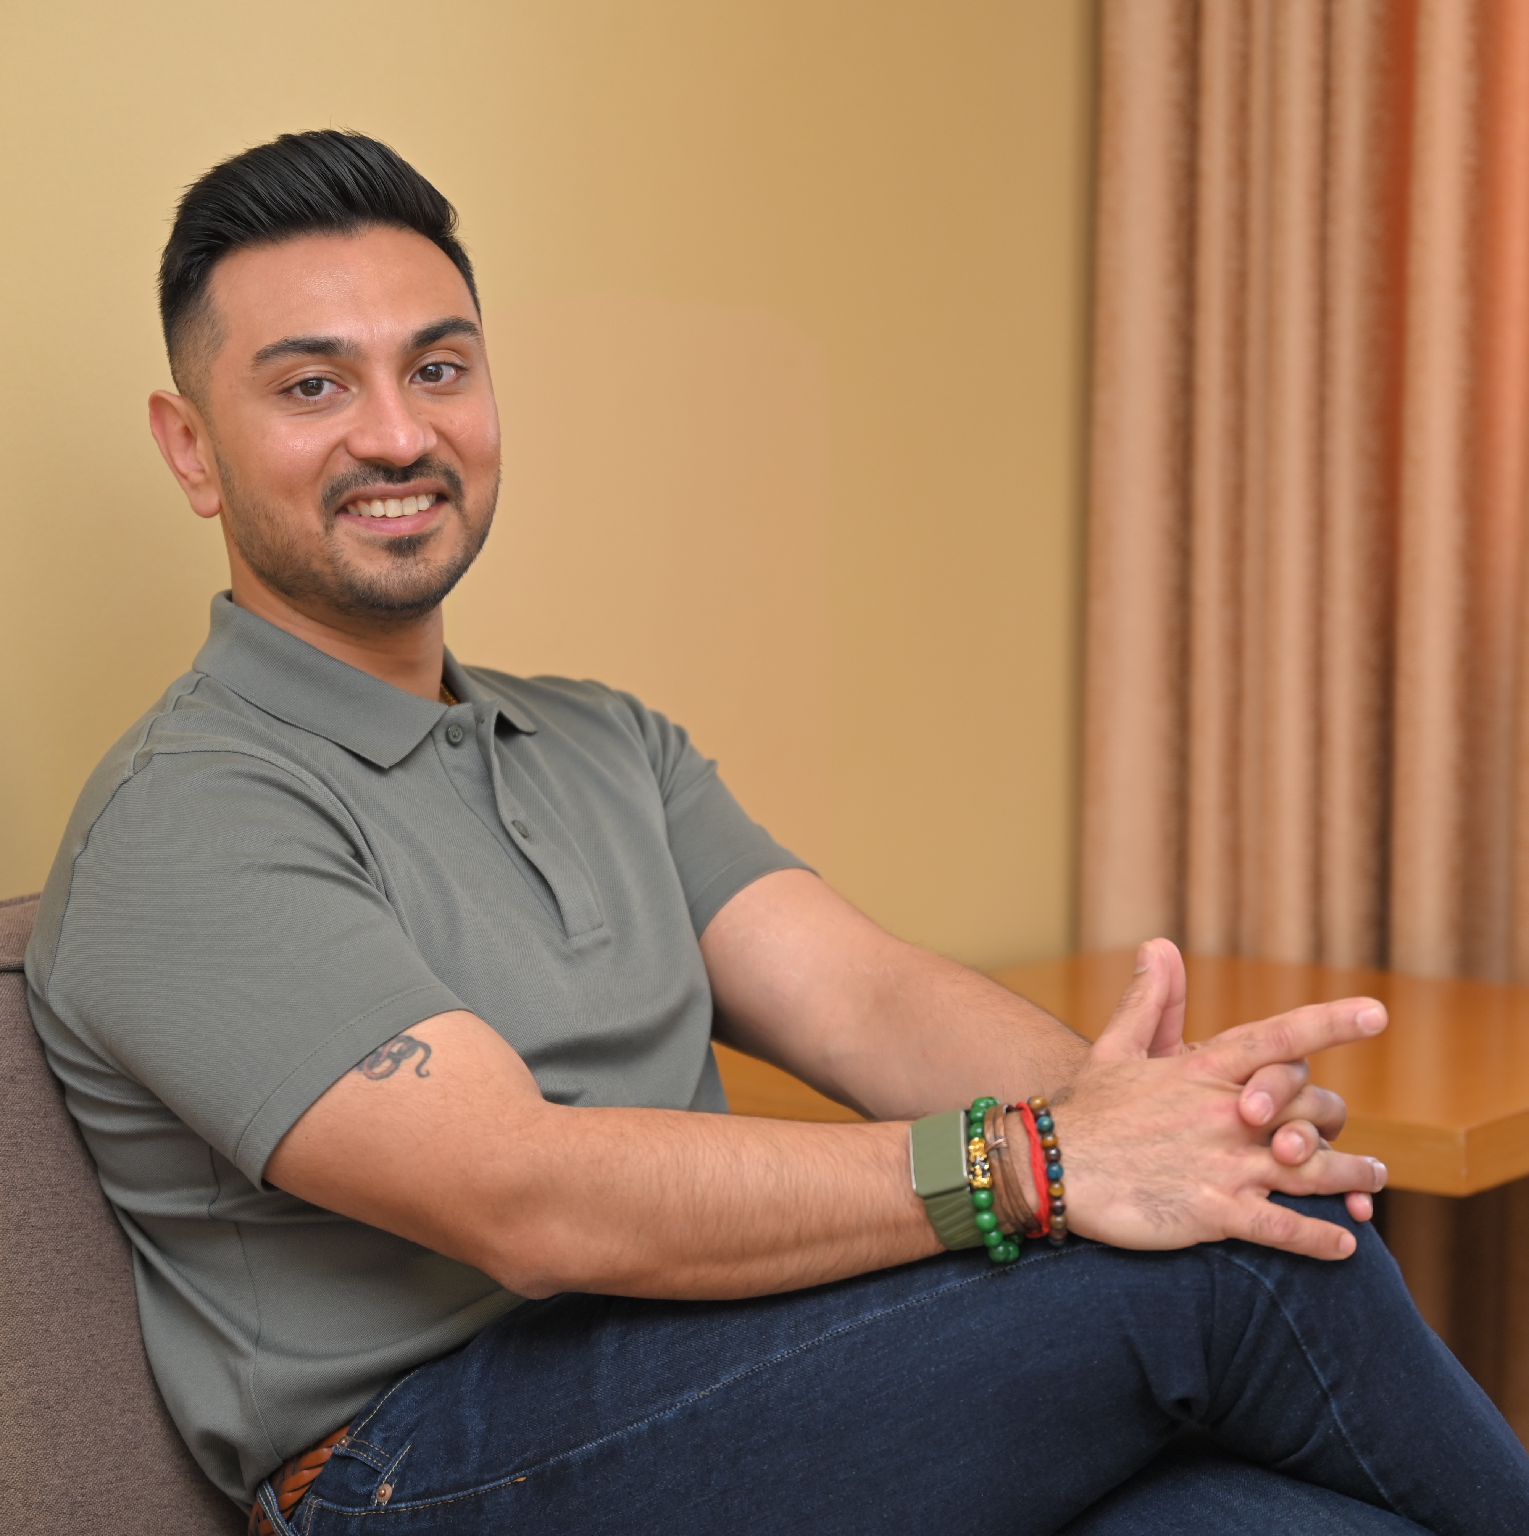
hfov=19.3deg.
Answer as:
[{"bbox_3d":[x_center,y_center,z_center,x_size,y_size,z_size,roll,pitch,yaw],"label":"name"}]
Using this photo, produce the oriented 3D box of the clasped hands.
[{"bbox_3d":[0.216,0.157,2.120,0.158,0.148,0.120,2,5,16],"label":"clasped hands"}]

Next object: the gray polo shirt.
[{"bbox_3d":[-0.158,0.140,2.250,0.300,0.475,0.480,-5,1,36],"label":"gray polo shirt"}]

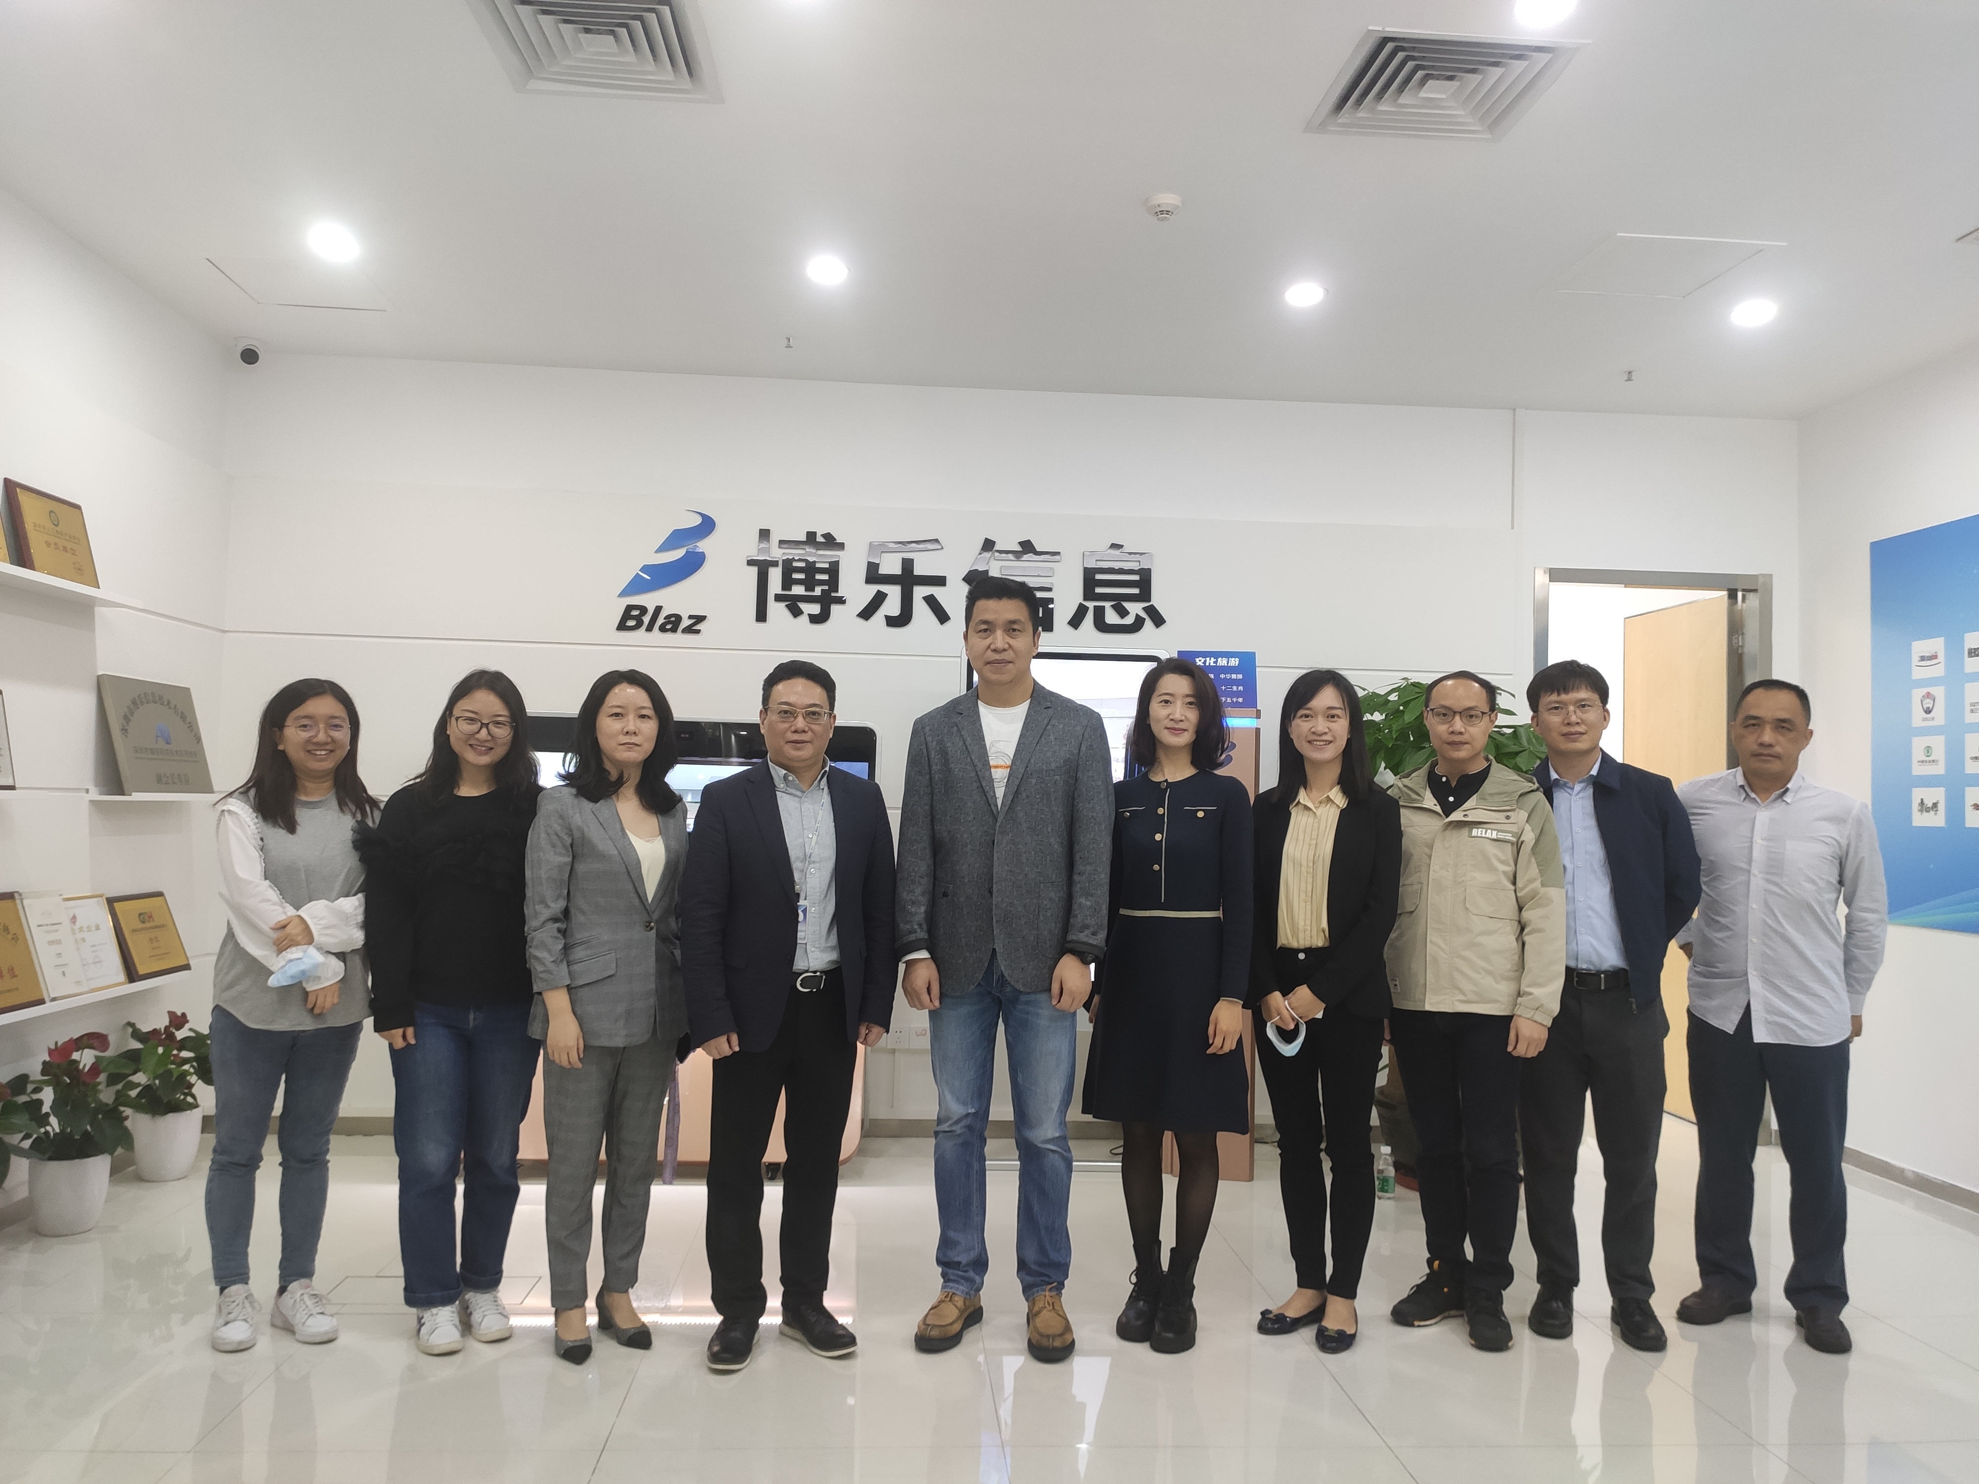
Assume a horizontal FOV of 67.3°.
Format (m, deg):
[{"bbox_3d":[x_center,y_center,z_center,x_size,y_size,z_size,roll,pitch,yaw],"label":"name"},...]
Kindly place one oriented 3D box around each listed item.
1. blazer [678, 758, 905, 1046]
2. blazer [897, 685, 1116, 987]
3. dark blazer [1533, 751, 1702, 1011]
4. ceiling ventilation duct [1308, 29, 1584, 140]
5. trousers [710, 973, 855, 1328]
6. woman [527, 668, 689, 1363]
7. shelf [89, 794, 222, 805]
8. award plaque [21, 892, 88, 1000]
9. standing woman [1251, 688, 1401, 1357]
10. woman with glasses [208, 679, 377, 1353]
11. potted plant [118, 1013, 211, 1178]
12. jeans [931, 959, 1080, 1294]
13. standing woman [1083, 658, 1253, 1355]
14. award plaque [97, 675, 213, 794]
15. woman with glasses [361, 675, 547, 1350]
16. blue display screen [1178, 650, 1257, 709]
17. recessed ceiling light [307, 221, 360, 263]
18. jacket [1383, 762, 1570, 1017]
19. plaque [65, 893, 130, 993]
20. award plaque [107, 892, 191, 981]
[{"bbox_3d":[-0.492,0.405,3.670,0.510,0.715,0.300,2,-3,-16],"label":"blazer"},{"bbox_3d":[0.041,0.244,3.756,0.530,0.791,0.300,1,-3,1],"label":"blazer"},{"bbox_3d":[1.592,0.370,3.920,0.530,0.695,0.290,0,-3,23],"label":"dark blazer"},{"bbox_3d":[1.046,-1.541,3.469,0.500,0.060,0.500,2,-3,-4],"label":"ceiling ventilation duct"},{"bbox_3d":[-0.508,0.989,3.635,0.380,0.849,0.280,2,-3,-20],"label":"trousers"},{"bbox_3d":[-0.925,0.631,3.611,0.440,1.615,0.320,3,-3,-31],"label":"woman"},{"bbox_3d":[-2.857,0.187,5.159,0.145,0.030,0.730,2,-3,-4],"label":"shelf"},{"bbox_3d":[-2.830,0.613,4.496,0.025,0.315,0.220,-17,-1,-5],"label":"award plaque"},{"bbox_3d":[0.867,0.649,3.829,0.400,1.682,0.310,1,-3,17],"label":"standing woman"},{"bbox_3d":[-1.703,0.630,3.634,0.420,1.569,0.310,2,-3,-21],"label":"woman with glasses"},{"bbox_3d":[-2.745,1.178,4.971,0.380,0.537,0.380,2,-3,-4],"label":"potted plant"},{"bbox_3d":[0.034,0.928,3.737,0.380,0.931,0.250,1,-3,1],"label":"jeans"},{"bbox_3d":[0.454,0.630,3.769,0.420,1.693,0.310,1,-3,8],"label":"standing woman"},{"bbox_3d":[-2.881,-0.009,5.150,0.030,0.400,0.590,-14,-1,-4],"label":"award plaque"},{"bbox_3d":[-1.301,0.626,3.655,0.500,1.610,0.320,2,-3,-22],"label":"woman with glasses"},{"bbox_3d":[0.836,-0.224,5.455,0.286,0.210,0.030,1,-3,4],"label":"blue display screen"},{"bbox_3d":[-2.032,-1.556,4.604,0.150,0.050,0.150,2,-3,-4],"label":"recessed ceiling light"},{"bbox_3d":[1.254,0.396,3.895,0.510,0.690,0.290,0,-3,20],"label":"jacket"},{"bbox_3d":[-2.854,0.636,4.658,0.022,0.303,0.420,-16,-1,-5],"label":"plaque"},{"bbox_3d":[-2.889,0.667,5.106,0.024,0.294,0.400,-17,-1,-5],"label":"award plaque"}]

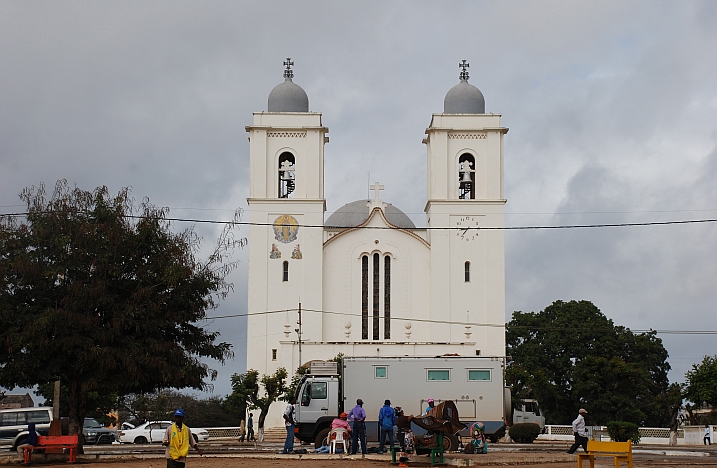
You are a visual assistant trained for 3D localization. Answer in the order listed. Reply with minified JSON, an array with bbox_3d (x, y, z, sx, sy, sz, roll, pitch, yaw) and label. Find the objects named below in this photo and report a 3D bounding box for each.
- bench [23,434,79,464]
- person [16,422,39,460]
[{"bbox_3d":[-9.261,6.476,45.000,1.530,0.819,0.550,0,-7,1],"label":"bench"},{"bbox_3d":[-9.944,6.262,45.000,0.680,1.142,0.460,1,-7,-7],"label":"person"}]

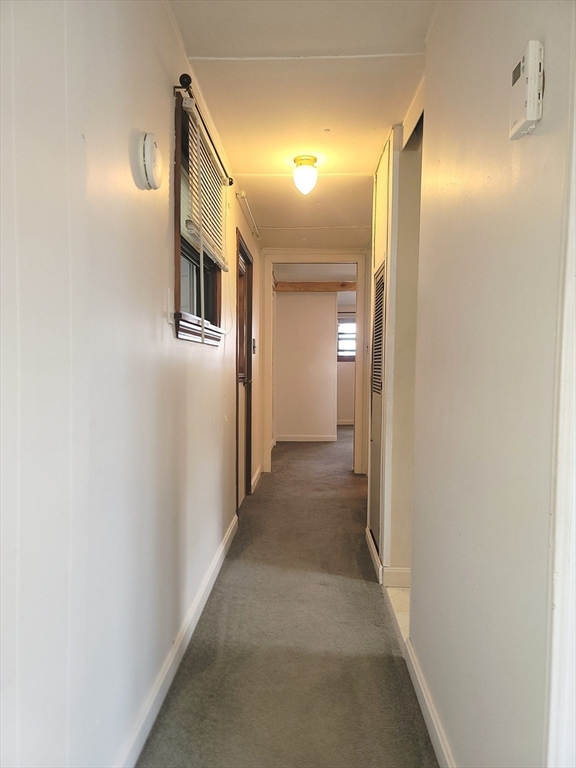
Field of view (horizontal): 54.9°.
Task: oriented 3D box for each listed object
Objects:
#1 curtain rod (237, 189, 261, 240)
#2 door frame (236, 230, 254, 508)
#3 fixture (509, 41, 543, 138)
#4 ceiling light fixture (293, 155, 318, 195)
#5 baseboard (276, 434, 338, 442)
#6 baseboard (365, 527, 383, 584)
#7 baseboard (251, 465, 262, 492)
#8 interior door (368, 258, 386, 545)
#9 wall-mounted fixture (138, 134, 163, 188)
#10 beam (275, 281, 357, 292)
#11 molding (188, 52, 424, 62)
[{"bbox_3d":[-0.260,-1.156,3.863,0.070,0.050,1.055,1,2,2],"label":"curtain rod"},{"bbox_3d":[-0.323,-0.048,3.939,0.059,1.827,0.924,1,3,2],"label":"door frame"},{"bbox_3d":[0.409,-0.500,0.952,0.028,0.128,0.085,1,3,2],"label":"fixture"},{"bbox_3d":[0.093,-1.065,2.867,0.132,0.183,0.133,1,3,2],"label":"ceiling light fixture"},{"bbox_3d":[0.243,0.710,7.203,0.779,0.085,0.016,1,3,2],"label":"baseboard"},{"bbox_3d":[0.464,0.901,3.033,0.015,0.086,0.729,1,3,2],"label":"baseboard"},{"bbox_3d":[-0.282,0.810,4.837,0.017,0.086,0.839,1,3,2],"label":"baseboard"},{"bbox_3d":[0.498,0.121,3.057,0.026,1.494,0.473,1,3,2],"label":"interior door"},{"bbox_3d":[-0.363,-0.603,1.498,0.039,0.136,0.135,1,3,2],"label":"wall-mounted fixture"},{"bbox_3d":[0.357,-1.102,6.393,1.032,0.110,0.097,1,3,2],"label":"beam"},{"bbox_3d":[0.051,-1.109,1.888,0.824,0.009,0.024,1,3,2],"label":"molding"}]

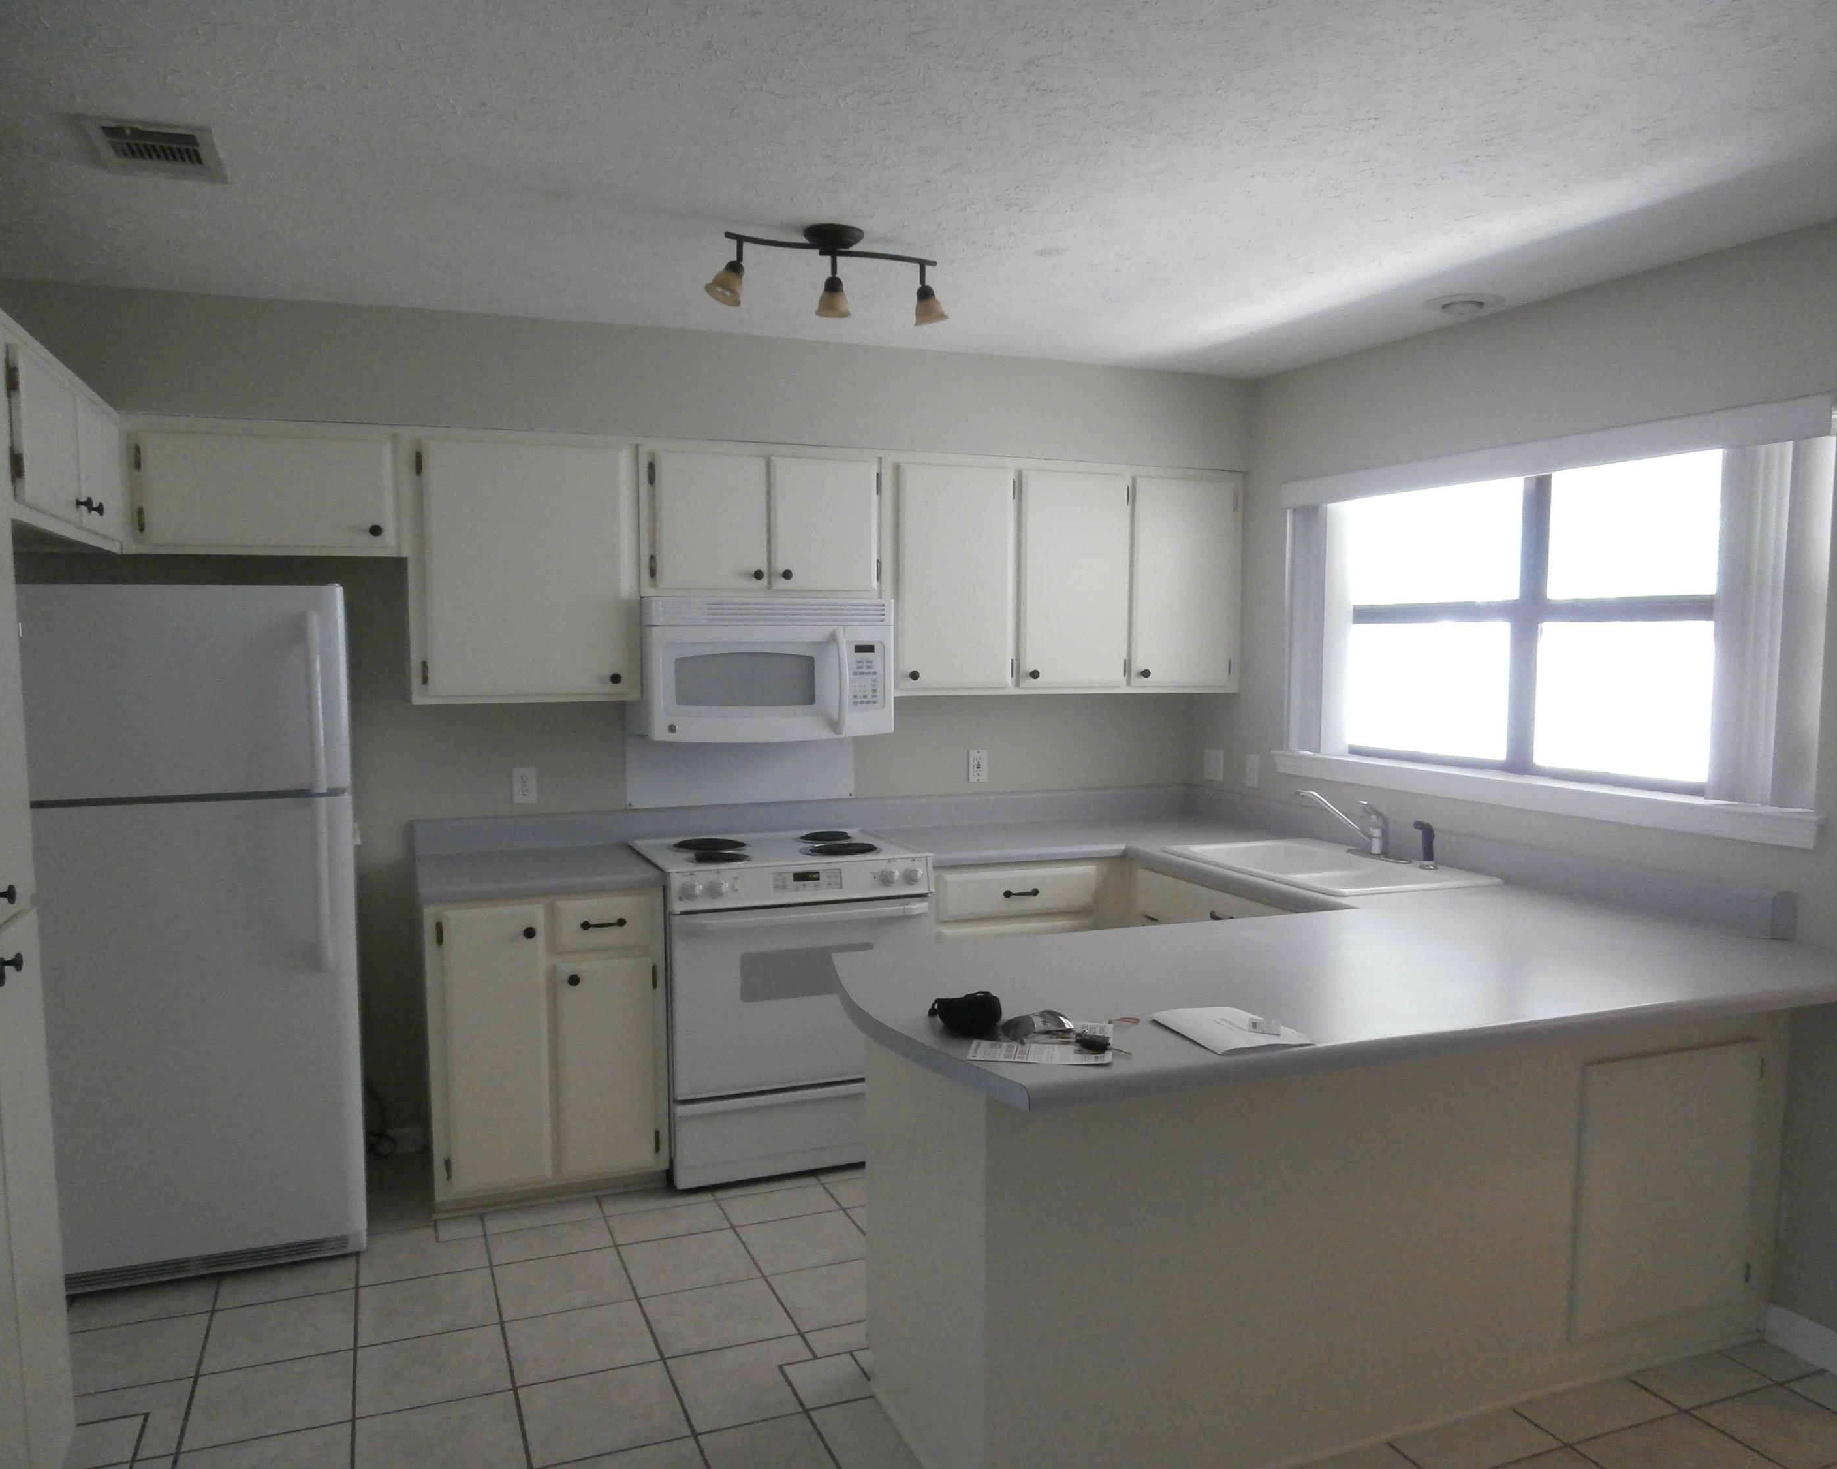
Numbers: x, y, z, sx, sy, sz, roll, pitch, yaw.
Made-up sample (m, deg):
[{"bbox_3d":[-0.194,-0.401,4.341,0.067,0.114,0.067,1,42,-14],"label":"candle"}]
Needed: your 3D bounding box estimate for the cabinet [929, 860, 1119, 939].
[{"bbox_3d":[0.227,0.798,4.512,0.677,0.853,0.626,-1,4,-22],"label":"cabinet"}]

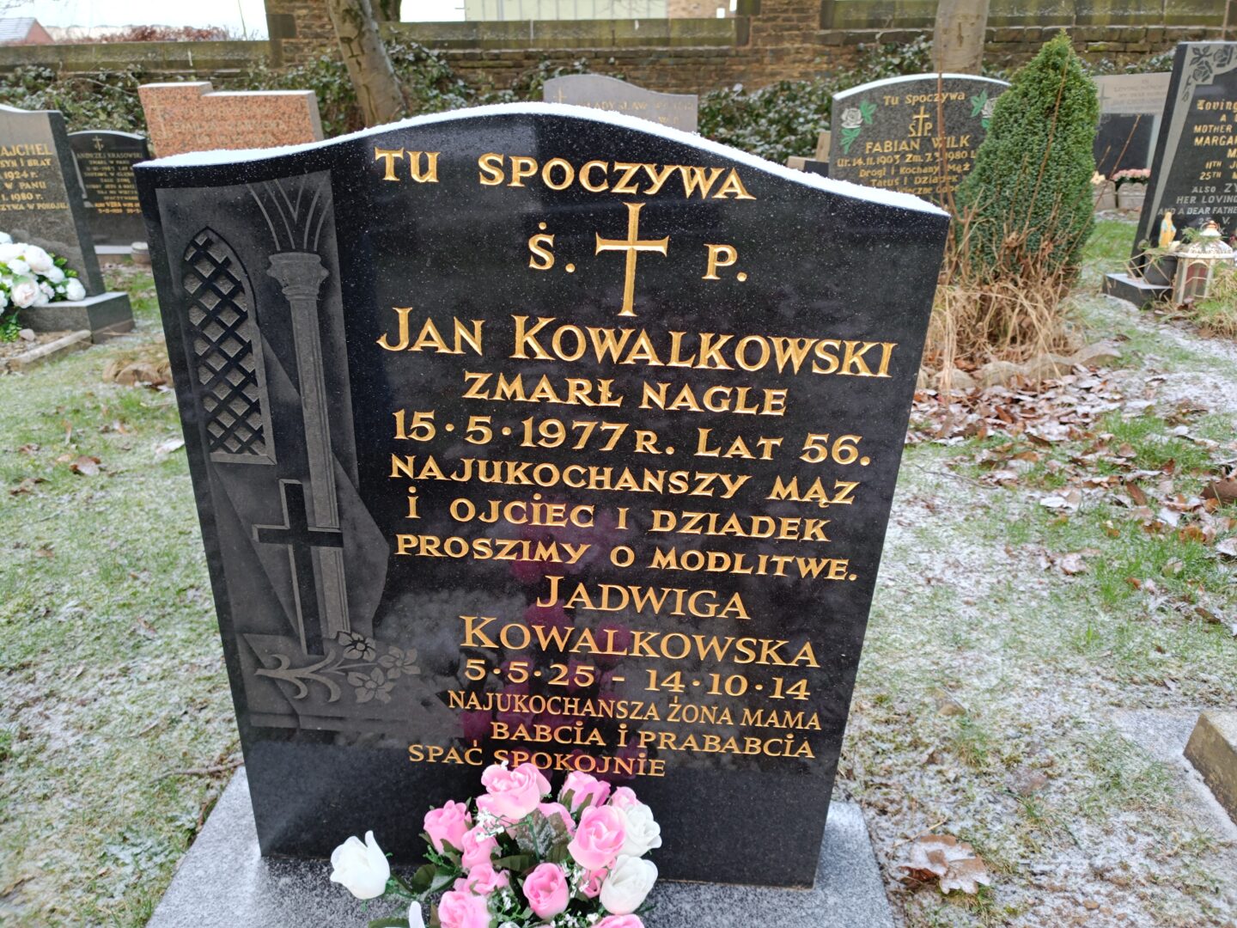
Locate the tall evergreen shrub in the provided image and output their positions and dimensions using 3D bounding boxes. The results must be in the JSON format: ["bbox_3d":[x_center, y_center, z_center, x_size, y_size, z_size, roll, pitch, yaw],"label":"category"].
[{"bbox_3d":[1.607,-1.100,3.302,0.560,1.000,0.560,0,23,0],"label":"tall evergreen shrub"}]

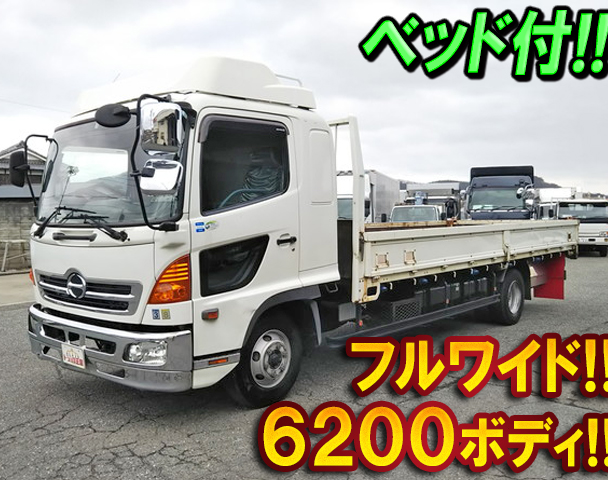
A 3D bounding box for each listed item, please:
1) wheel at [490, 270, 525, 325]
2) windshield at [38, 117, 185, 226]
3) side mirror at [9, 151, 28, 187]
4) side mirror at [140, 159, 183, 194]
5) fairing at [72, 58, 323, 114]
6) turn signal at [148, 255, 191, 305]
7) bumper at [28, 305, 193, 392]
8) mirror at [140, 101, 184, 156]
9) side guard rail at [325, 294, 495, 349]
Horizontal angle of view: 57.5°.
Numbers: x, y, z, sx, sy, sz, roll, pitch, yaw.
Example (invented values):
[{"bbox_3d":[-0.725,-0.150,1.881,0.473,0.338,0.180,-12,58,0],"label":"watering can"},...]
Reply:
[{"bbox_3d":[2.945,0.813,8.018,0.276,0.798,0.808,2,4,43],"label":"wheel"},{"bbox_3d":[-1.675,-0.552,4.506,2.128,0.886,0.266,2,-6,43],"label":"windshield"},{"bbox_3d":[-2.737,-0.680,5.297,0.108,0.345,0.236,-2,3,-35],"label":"side mirror"},{"bbox_3d":[-0.886,-0.398,3.467,0.246,0.222,0.118,1,3,23],"label":"side mirror"},{"bbox_3d":[-1.160,-1.314,5.025,1.990,0.483,1.458,2,4,43],"label":"fairing"},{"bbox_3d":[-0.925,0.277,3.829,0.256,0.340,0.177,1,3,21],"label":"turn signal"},{"bbox_3d":[-1.716,0.813,4.522,2.305,0.414,0.325,2,4,43],"label":"bumper"},{"bbox_3d":[-0.883,-0.687,3.456,0.246,0.340,0.118,1,3,23],"label":"mirror"},{"bbox_3d":[1.457,0.871,6.370,0.080,0.100,3.580,3,5,43],"label":"side guard rail"}]

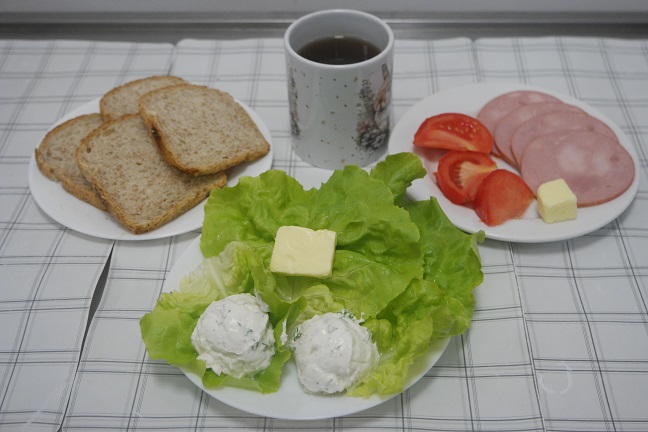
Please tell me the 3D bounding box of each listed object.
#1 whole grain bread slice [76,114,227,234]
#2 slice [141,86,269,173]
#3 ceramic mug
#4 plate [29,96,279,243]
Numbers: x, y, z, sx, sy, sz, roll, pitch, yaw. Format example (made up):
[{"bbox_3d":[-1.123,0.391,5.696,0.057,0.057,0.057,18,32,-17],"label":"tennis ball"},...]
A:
[{"bbox_3d":[-0.136,-0.036,0.602,0.082,0.011,0.105,-32,62,-30],"label":"whole grain bread slice"},{"bbox_3d":[-0.093,-0.069,0.621,0.074,0.011,0.105,-15,48,-25],"label":"slice"},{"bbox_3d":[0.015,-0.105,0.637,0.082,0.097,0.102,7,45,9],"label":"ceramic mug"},{"bbox_3d":[-0.135,-0.041,0.630,0.188,0.020,0.188,-1,45,1],"label":"plate"}]

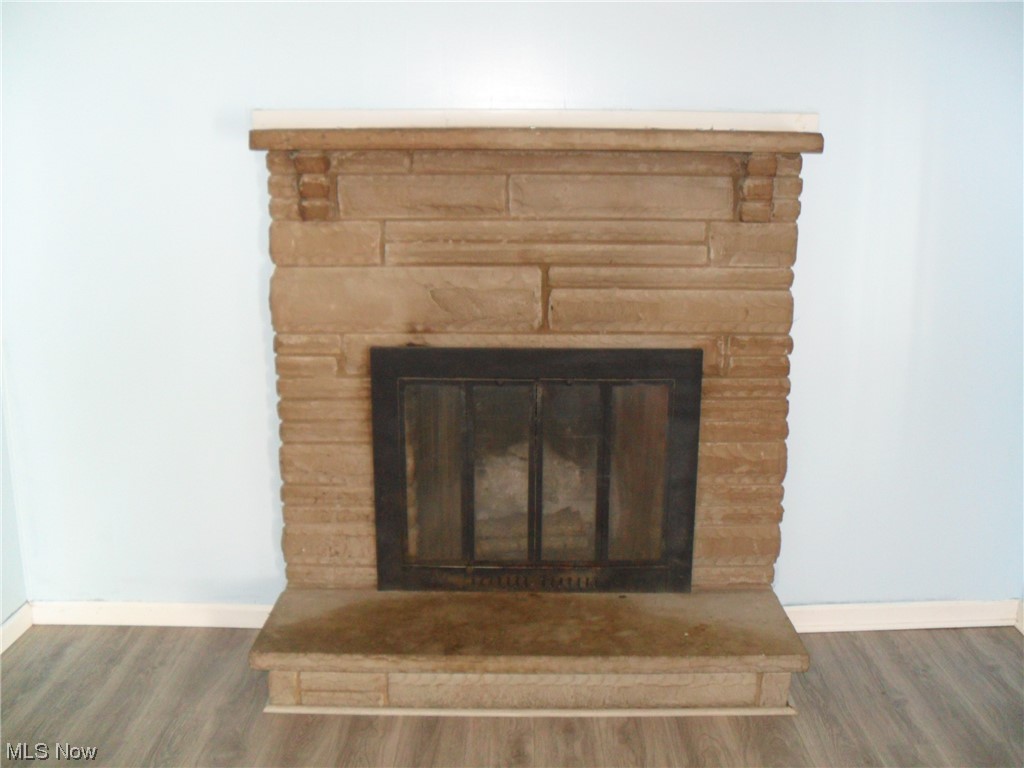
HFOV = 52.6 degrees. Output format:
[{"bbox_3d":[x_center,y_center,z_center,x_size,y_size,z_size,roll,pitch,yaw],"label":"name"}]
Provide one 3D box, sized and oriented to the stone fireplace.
[{"bbox_3d":[0.056,0.086,2.832,1.496,1.559,0.536,0,14,0],"label":"stone fireplace"}]

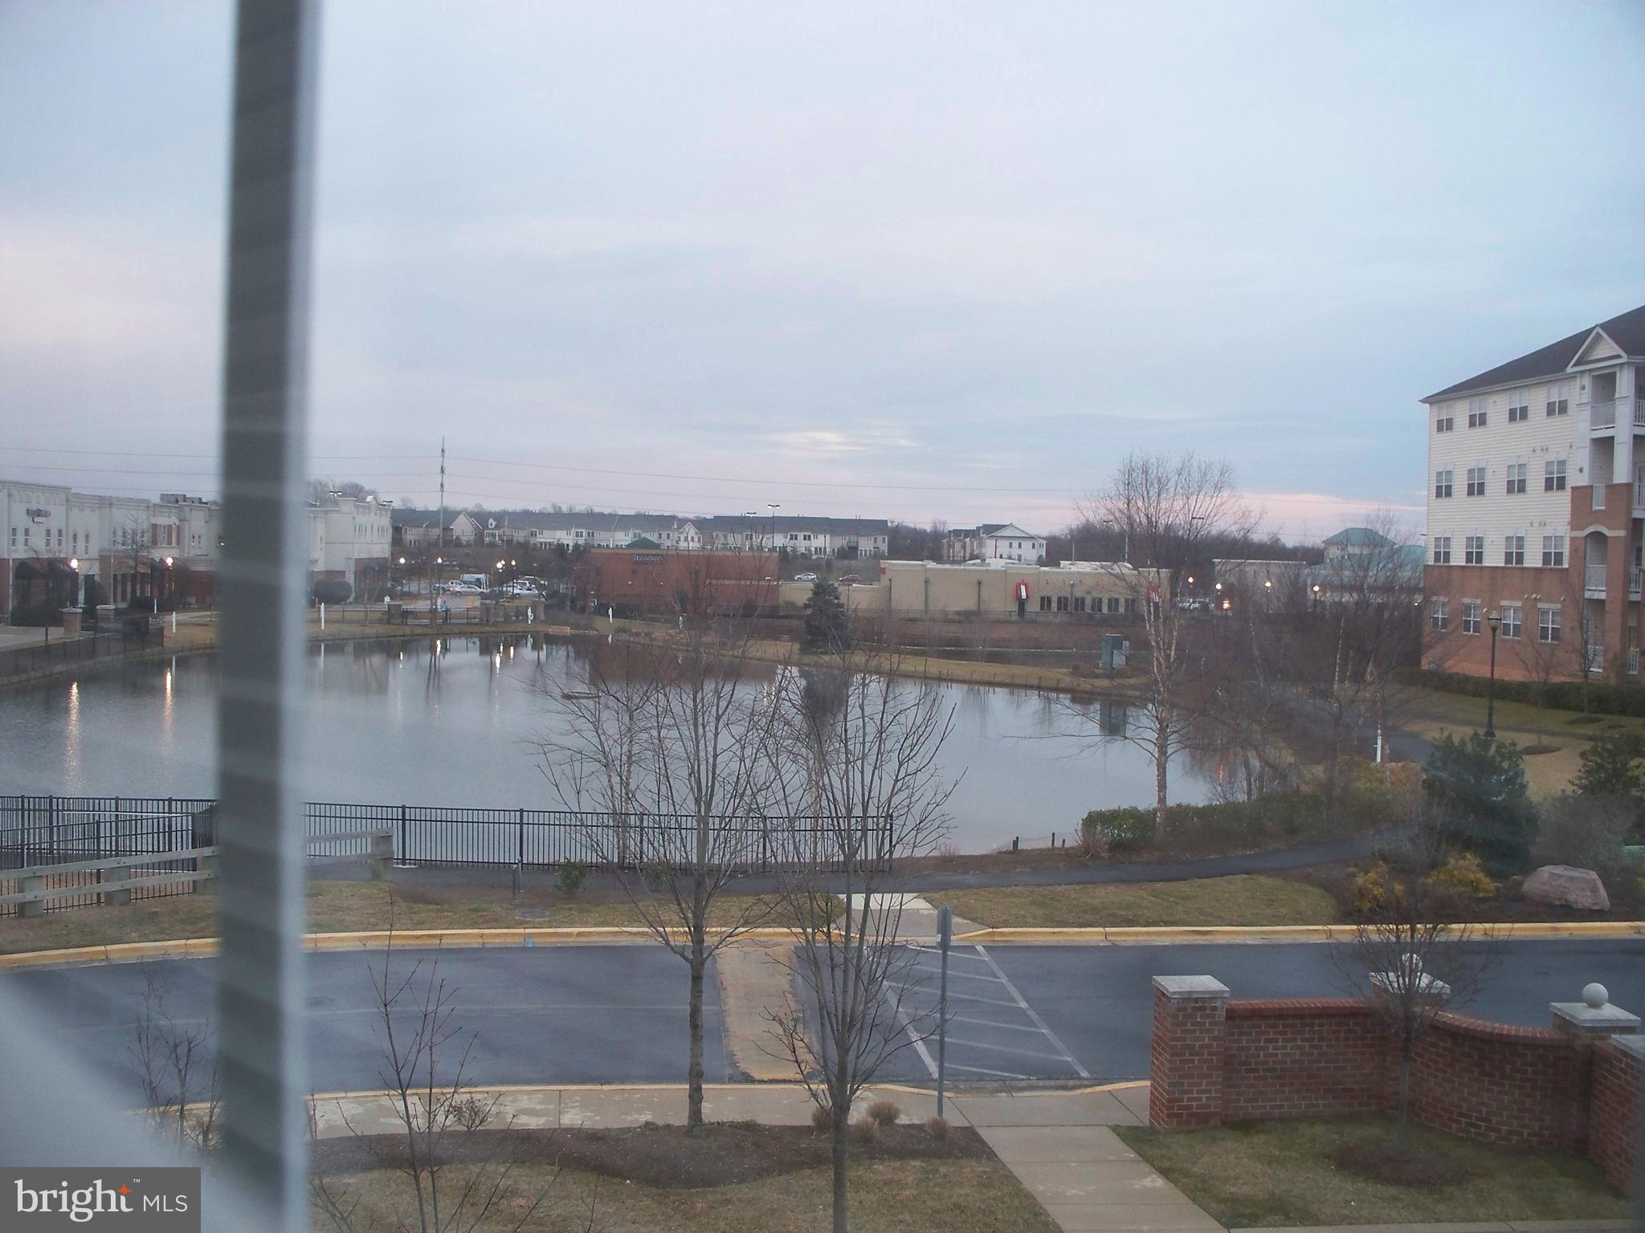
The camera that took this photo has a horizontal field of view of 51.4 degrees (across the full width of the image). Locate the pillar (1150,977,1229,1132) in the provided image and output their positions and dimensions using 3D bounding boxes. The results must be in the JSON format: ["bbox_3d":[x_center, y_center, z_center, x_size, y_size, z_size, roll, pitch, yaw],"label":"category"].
[{"bbox_3d":[4.061,4.846,18.903,0.650,1.580,0.650,1,2,-4],"label":"pillar"}]

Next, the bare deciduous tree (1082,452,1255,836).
[{"bbox_3d":[8.123,0.634,40.200,4.100,8.950,4.100,1,2,-4],"label":"bare deciduous tree"}]

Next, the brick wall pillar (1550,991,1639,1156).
[{"bbox_3d":[8.363,4.858,18.546,0.650,1.790,0.650,1,2,-4],"label":"brick wall pillar"}]

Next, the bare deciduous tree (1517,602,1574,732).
[{"bbox_3d":[24.043,1.691,57.000,2.000,4.400,2.000,1,2,-4],"label":"bare deciduous tree"}]

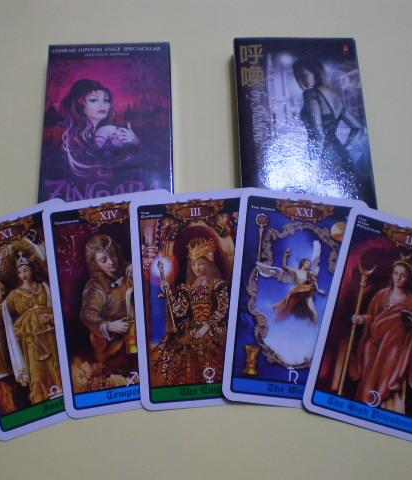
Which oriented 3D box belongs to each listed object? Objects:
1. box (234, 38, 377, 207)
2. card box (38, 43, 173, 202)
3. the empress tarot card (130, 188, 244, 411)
[{"bbox_3d":[0.058,-0.068,0.409,0.077,0.018,0.123,-1,68,-1],"label":"box"},{"bbox_3d":[-0.058,-0.062,0.404,0.076,0.019,0.123,-1,68,-1],"label":"card box"},{"bbox_3d":[-0.003,0.031,0.370,0.073,0.001,0.119,-5,78,-2],"label":"the empress tarot card"}]

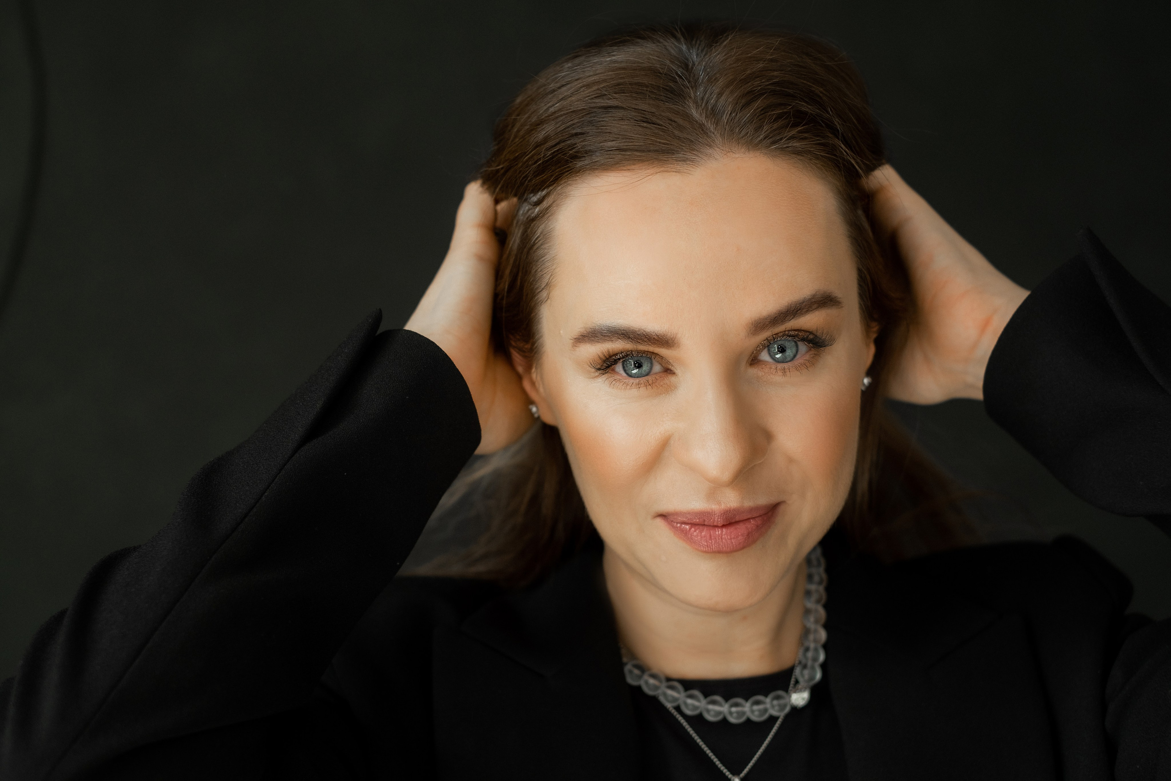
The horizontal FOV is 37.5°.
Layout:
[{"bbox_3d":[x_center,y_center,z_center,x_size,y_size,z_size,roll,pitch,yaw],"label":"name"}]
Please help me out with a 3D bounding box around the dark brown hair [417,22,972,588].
[{"bbox_3d":[0.053,-0.036,0.820,0.275,0.275,0.200,-3,7,0],"label":"dark brown hair"}]

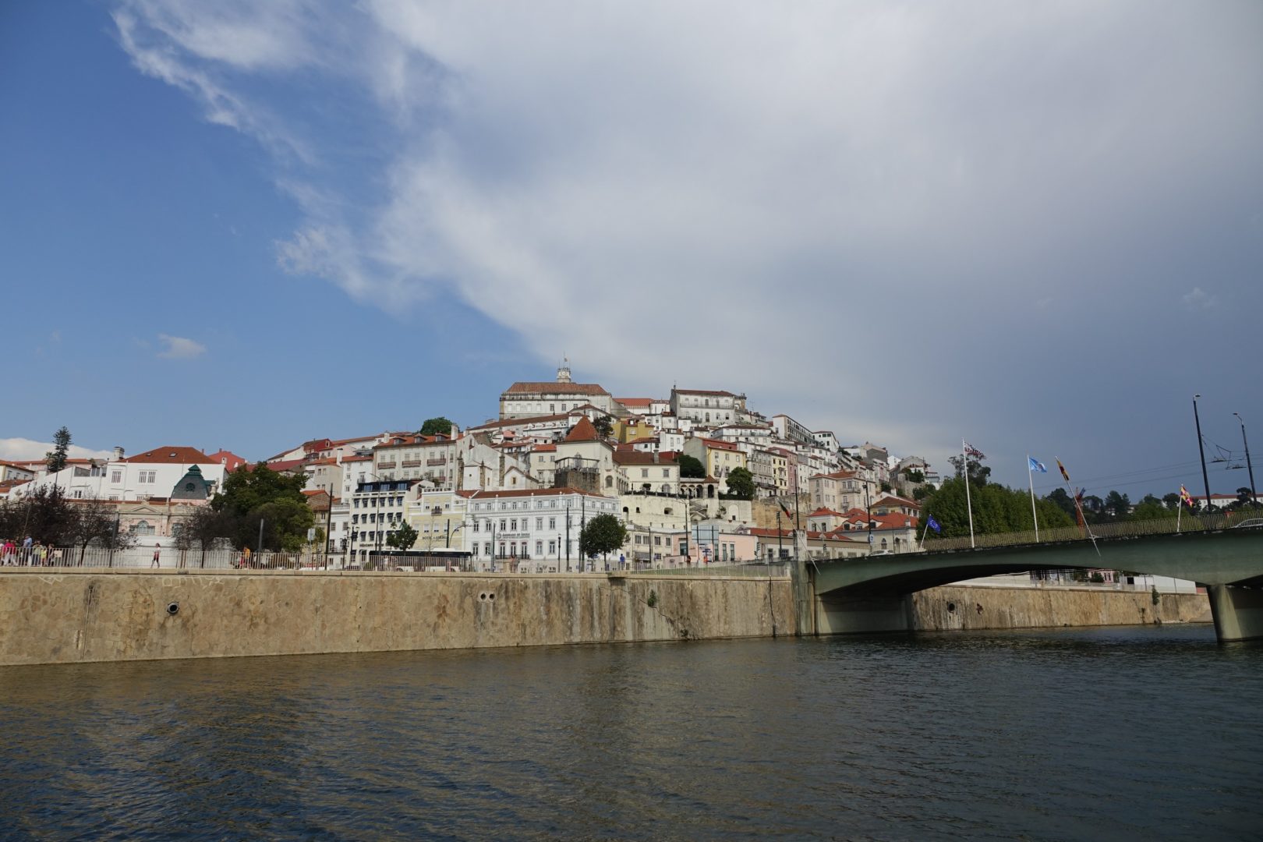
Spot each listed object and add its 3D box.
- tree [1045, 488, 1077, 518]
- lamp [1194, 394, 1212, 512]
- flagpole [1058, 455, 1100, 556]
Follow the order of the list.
[{"bbox_3d":[214.356,41.857,420.000,15.500,16.500,15.000,-6,-13,26],"label":"tree"},{"bbox_3d":[43.453,3.076,63.604,0.400,10.650,2.500,-12,-16,43],"label":"lamp"},{"bbox_3d":[33.512,6.463,63.056,0.400,8.749,0.400,-25,10,17],"label":"flagpole"}]

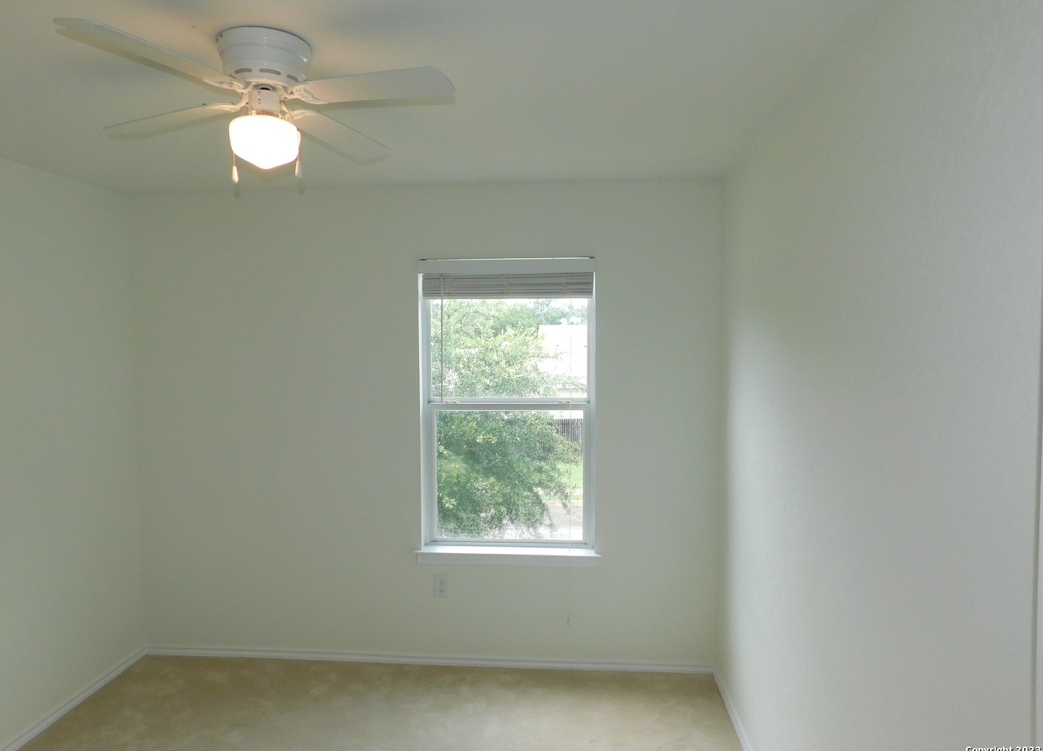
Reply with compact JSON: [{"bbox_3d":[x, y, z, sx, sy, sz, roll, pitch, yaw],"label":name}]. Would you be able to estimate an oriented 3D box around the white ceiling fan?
[{"bbox_3d":[-0.650,-0.669,1.761,1.020,0.335,1.020,1,4,19],"label":"white ceiling fan"}]

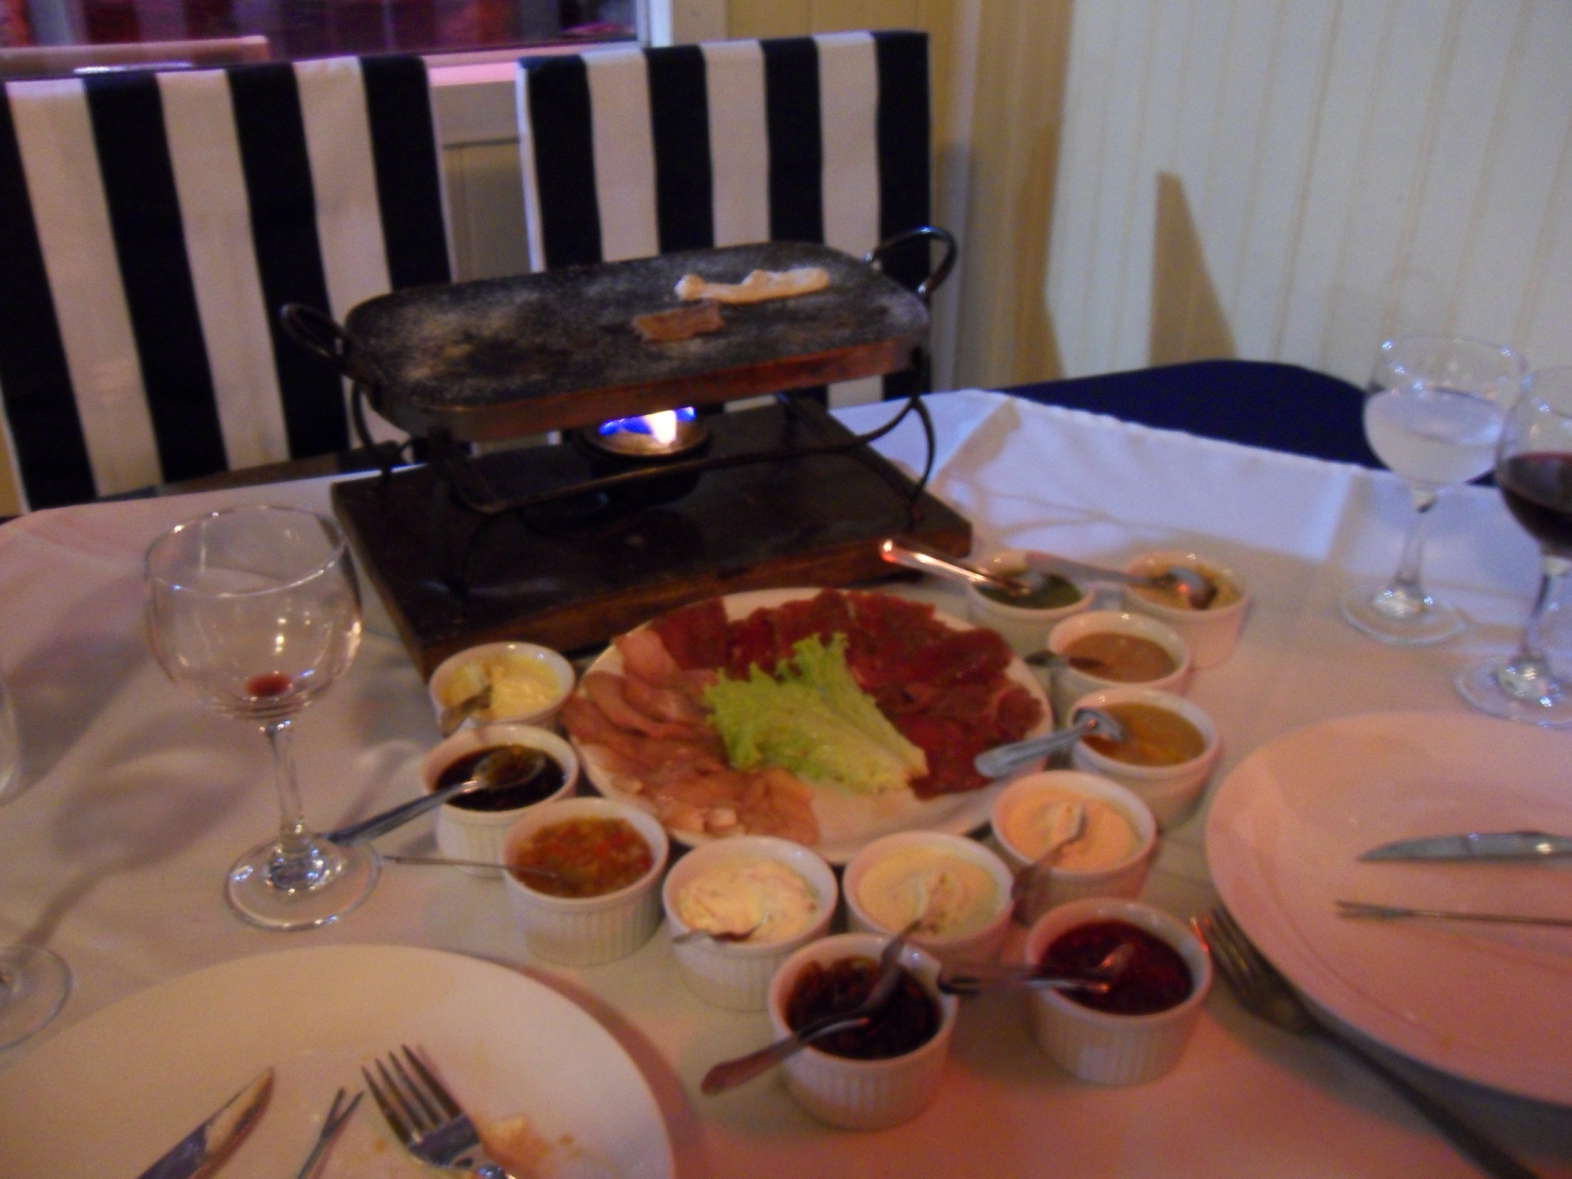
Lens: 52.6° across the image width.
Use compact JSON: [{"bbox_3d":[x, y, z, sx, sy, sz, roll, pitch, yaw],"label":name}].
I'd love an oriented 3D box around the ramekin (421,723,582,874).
[{"bbox_3d":[-0.129,0.098,0.728,0.070,0.038,0.070,1,29,0],"label":"ramekin"}]

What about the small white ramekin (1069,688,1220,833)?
[{"bbox_3d":[0.170,0.082,0.762,0.070,0.038,0.070,1,29,0],"label":"small white ramekin"}]

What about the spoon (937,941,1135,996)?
[{"bbox_3d":[0.110,0.160,0.651,0.114,0.017,0.026,5,25,-28],"label":"spoon"}]

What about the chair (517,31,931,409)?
[{"bbox_3d":[0.038,-0.051,1.642,0.445,0.910,0.530,-13,32,-22],"label":"chair"}]

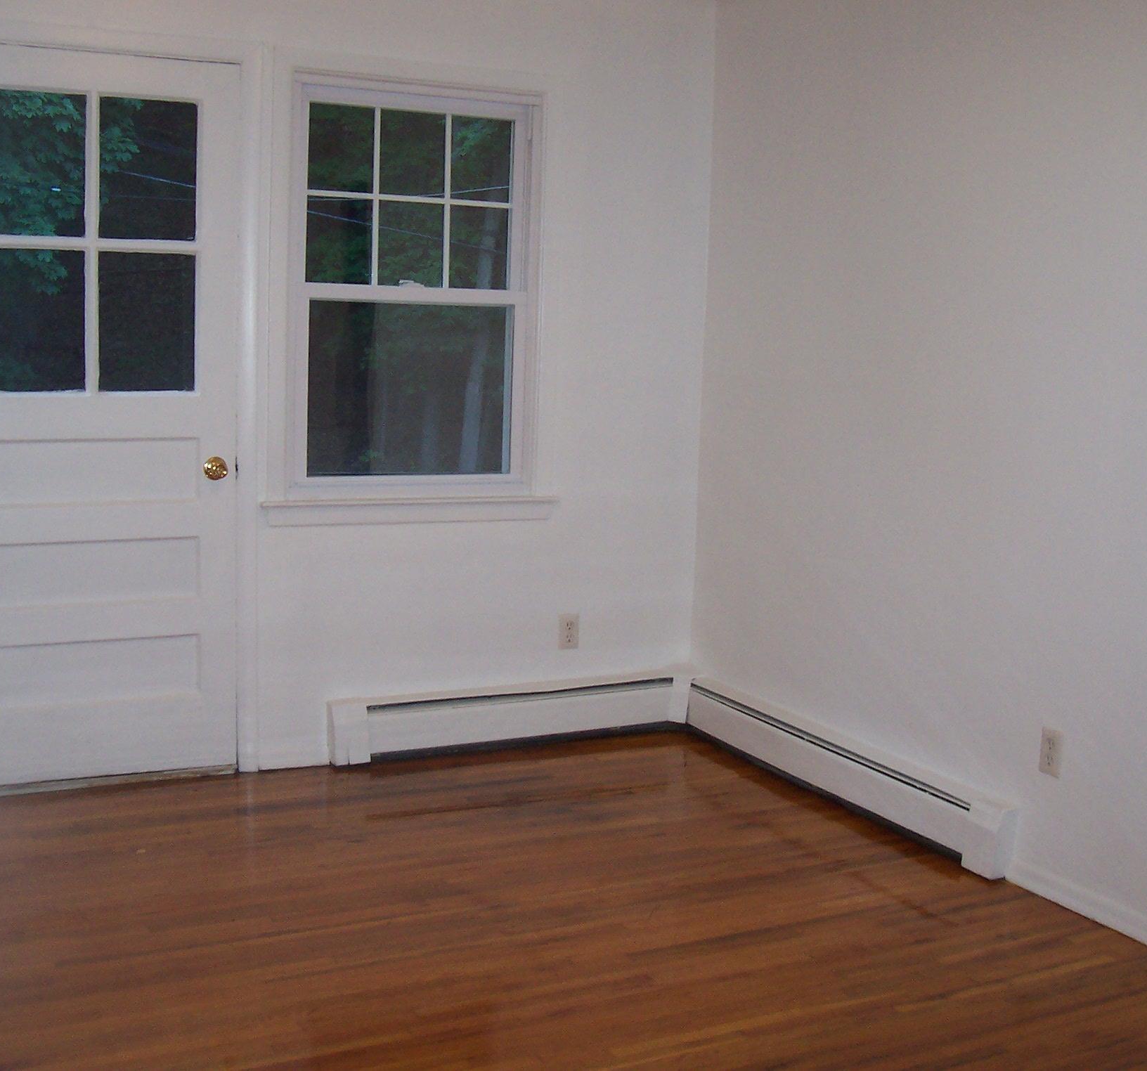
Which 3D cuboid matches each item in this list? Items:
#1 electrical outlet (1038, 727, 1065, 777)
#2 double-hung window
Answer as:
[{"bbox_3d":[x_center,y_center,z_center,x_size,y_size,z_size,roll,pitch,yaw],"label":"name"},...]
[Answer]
[{"bbox_3d":[1.155,0.527,3.706,0.010,0.114,0.070,-2,9,-26],"label":"electrical outlet"},{"bbox_3d":[-0.482,-0.737,4.629,0.791,1.240,0.090,-2,9,-26],"label":"double-hung window"}]

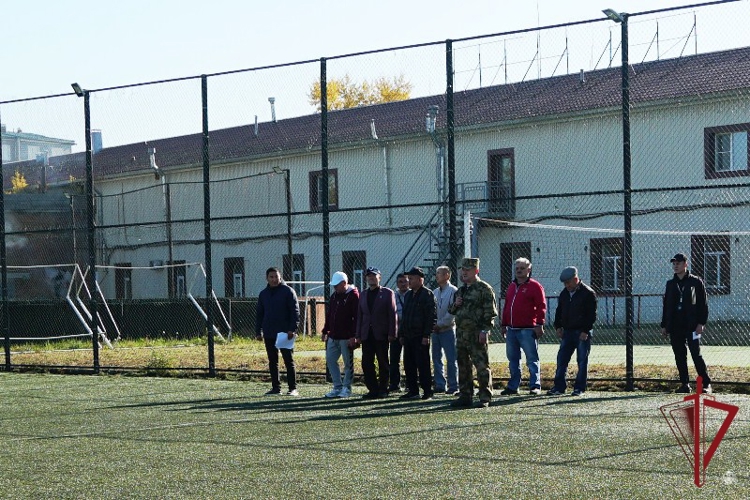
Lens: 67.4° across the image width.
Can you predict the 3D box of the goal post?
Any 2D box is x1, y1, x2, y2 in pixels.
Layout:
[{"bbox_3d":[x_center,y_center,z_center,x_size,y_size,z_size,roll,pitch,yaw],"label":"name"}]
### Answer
[{"bbox_3d":[-5.619,1.364,14.399,3.300,2.040,1.200,-2,-3,7],"label":"goal post"}]

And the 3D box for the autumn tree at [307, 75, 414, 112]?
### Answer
[{"bbox_3d":[-0.920,-4.868,42.573,8.600,17.121,8.000,-1,-3,0],"label":"autumn tree"}]

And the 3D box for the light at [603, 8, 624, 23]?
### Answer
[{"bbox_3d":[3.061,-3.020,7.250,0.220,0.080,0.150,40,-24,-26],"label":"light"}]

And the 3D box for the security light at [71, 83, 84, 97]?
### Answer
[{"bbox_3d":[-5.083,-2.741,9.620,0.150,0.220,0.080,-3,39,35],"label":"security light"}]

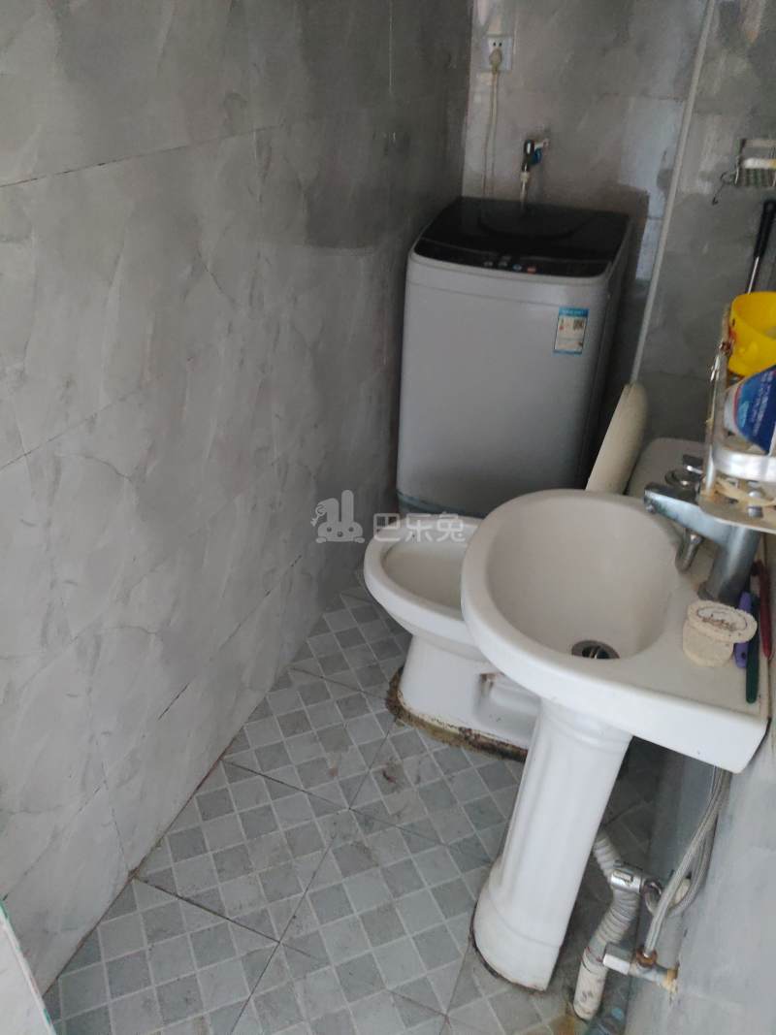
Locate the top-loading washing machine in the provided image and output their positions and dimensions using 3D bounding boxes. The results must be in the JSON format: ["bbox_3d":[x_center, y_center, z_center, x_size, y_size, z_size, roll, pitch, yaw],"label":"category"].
[{"bbox_3d":[0.346,-0.375,2.242,0.490,0.910,0.500,12,35,16],"label":"top-loading washing machine"}]

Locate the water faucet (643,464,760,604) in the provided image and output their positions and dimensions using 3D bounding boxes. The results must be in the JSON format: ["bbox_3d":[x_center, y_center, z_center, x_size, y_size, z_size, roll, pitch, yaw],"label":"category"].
[{"bbox_3d":[0.355,0.012,0.886,0.135,0.158,0.050,13,35,18],"label":"water faucet"}]

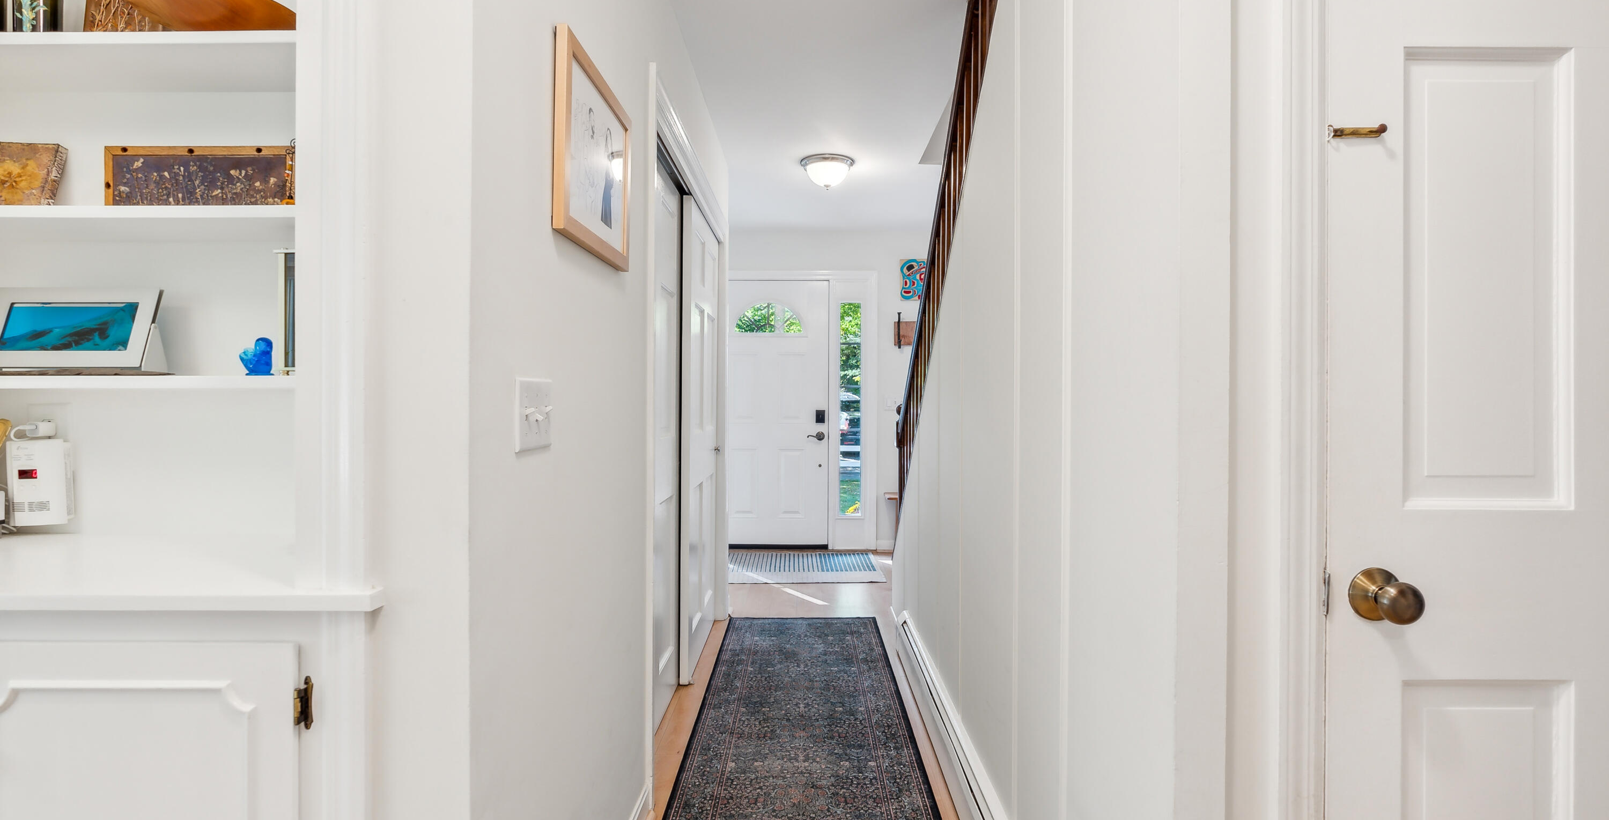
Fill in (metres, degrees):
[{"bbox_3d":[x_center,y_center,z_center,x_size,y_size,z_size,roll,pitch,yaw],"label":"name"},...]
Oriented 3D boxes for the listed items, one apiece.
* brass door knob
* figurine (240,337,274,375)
[{"bbox_3d":[0.720,0.233,0.930,0.067,0.067,0.068,0,1,0],"label":"brass door knob"},{"bbox_3d":[-0.906,-0.087,1.260,0.054,0.063,0.045,0,1,14],"label":"figurine"}]

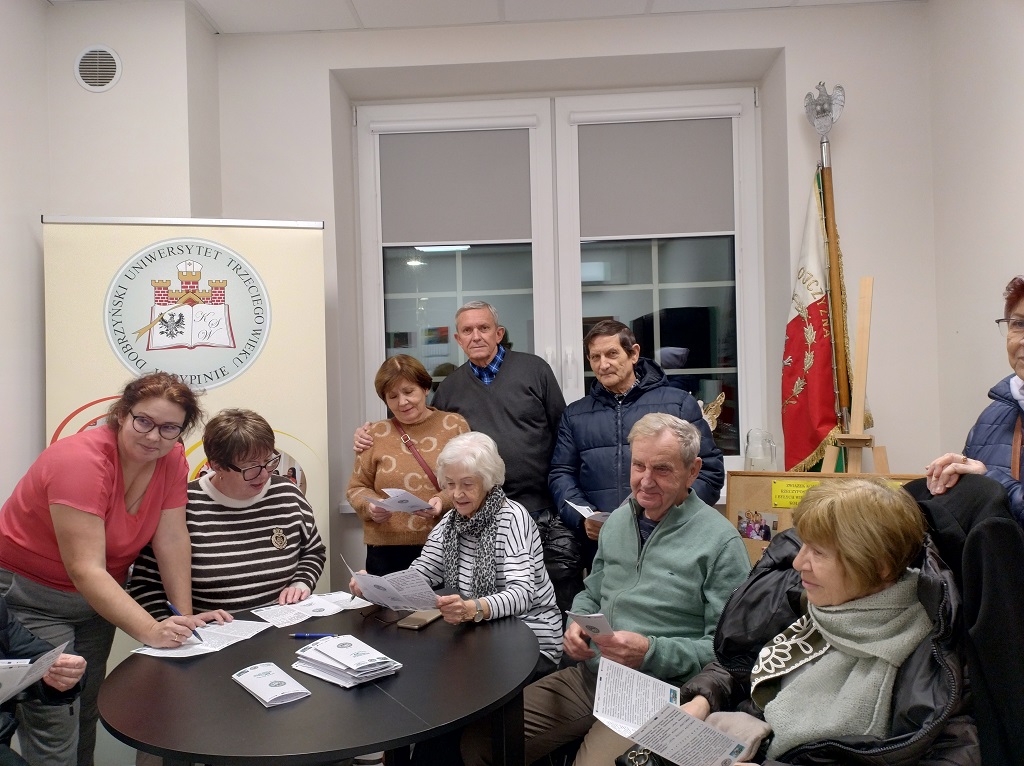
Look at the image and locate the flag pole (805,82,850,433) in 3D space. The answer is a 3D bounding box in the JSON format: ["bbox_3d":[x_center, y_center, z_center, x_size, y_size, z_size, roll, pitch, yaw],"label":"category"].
[{"bbox_3d":[1.245,0.119,2.750,0.150,2.500,0.070,-3,-4,12],"label":"flag pole"}]

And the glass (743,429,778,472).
[{"bbox_3d":[1.041,0.316,3.100,0.135,0.240,0.115,-2,0,-6],"label":"glass"}]

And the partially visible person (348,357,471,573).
[{"bbox_3d":[-0.346,0.656,2.470,0.430,1.500,0.380,-2,0,-5],"label":"partially visible person"}]

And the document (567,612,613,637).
[{"bbox_3d":[0.197,0.587,1.760,0.100,0.012,0.200,0,-39,17],"label":"document"}]

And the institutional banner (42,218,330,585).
[{"bbox_3d":[-1.210,0.412,2.765,0.995,2.030,0.080,-2,0,-10],"label":"institutional banner"}]

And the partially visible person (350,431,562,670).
[{"bbox_3d":[-0.130,0.795,2.280,0.530,1.280,0.660,-1,1,38],"label":"partially visible person"}]

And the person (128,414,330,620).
[{"bbox_3d":[-0.810,0.748,2.160,0.560,1.344,0.700,-2,0,-21],"label":"person"}]

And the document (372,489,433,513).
[{"bbox_3d":[-0.353,0.379,2.360,0.190,0.060,0.210,-26,-24,19],"label":"document"}]

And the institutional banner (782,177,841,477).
[{"bbox_3d":[1.134,-0.211,2.760,0.250,1.160,0.160,-3,-4,17],"label":"institutional banner"}]

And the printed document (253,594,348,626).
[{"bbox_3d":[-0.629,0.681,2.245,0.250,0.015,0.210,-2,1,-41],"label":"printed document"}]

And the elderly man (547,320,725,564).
[{"bbox_3d":[0.447,0.592,2.570,0.580,1.640,0.420,-1,1,20],"label":"elderly man"}]

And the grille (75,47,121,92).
[{"bbox_3d":[-1.585,-1.201,2.828,0.183,0.183,0.020,-1,0,3],"label":"grille"}]

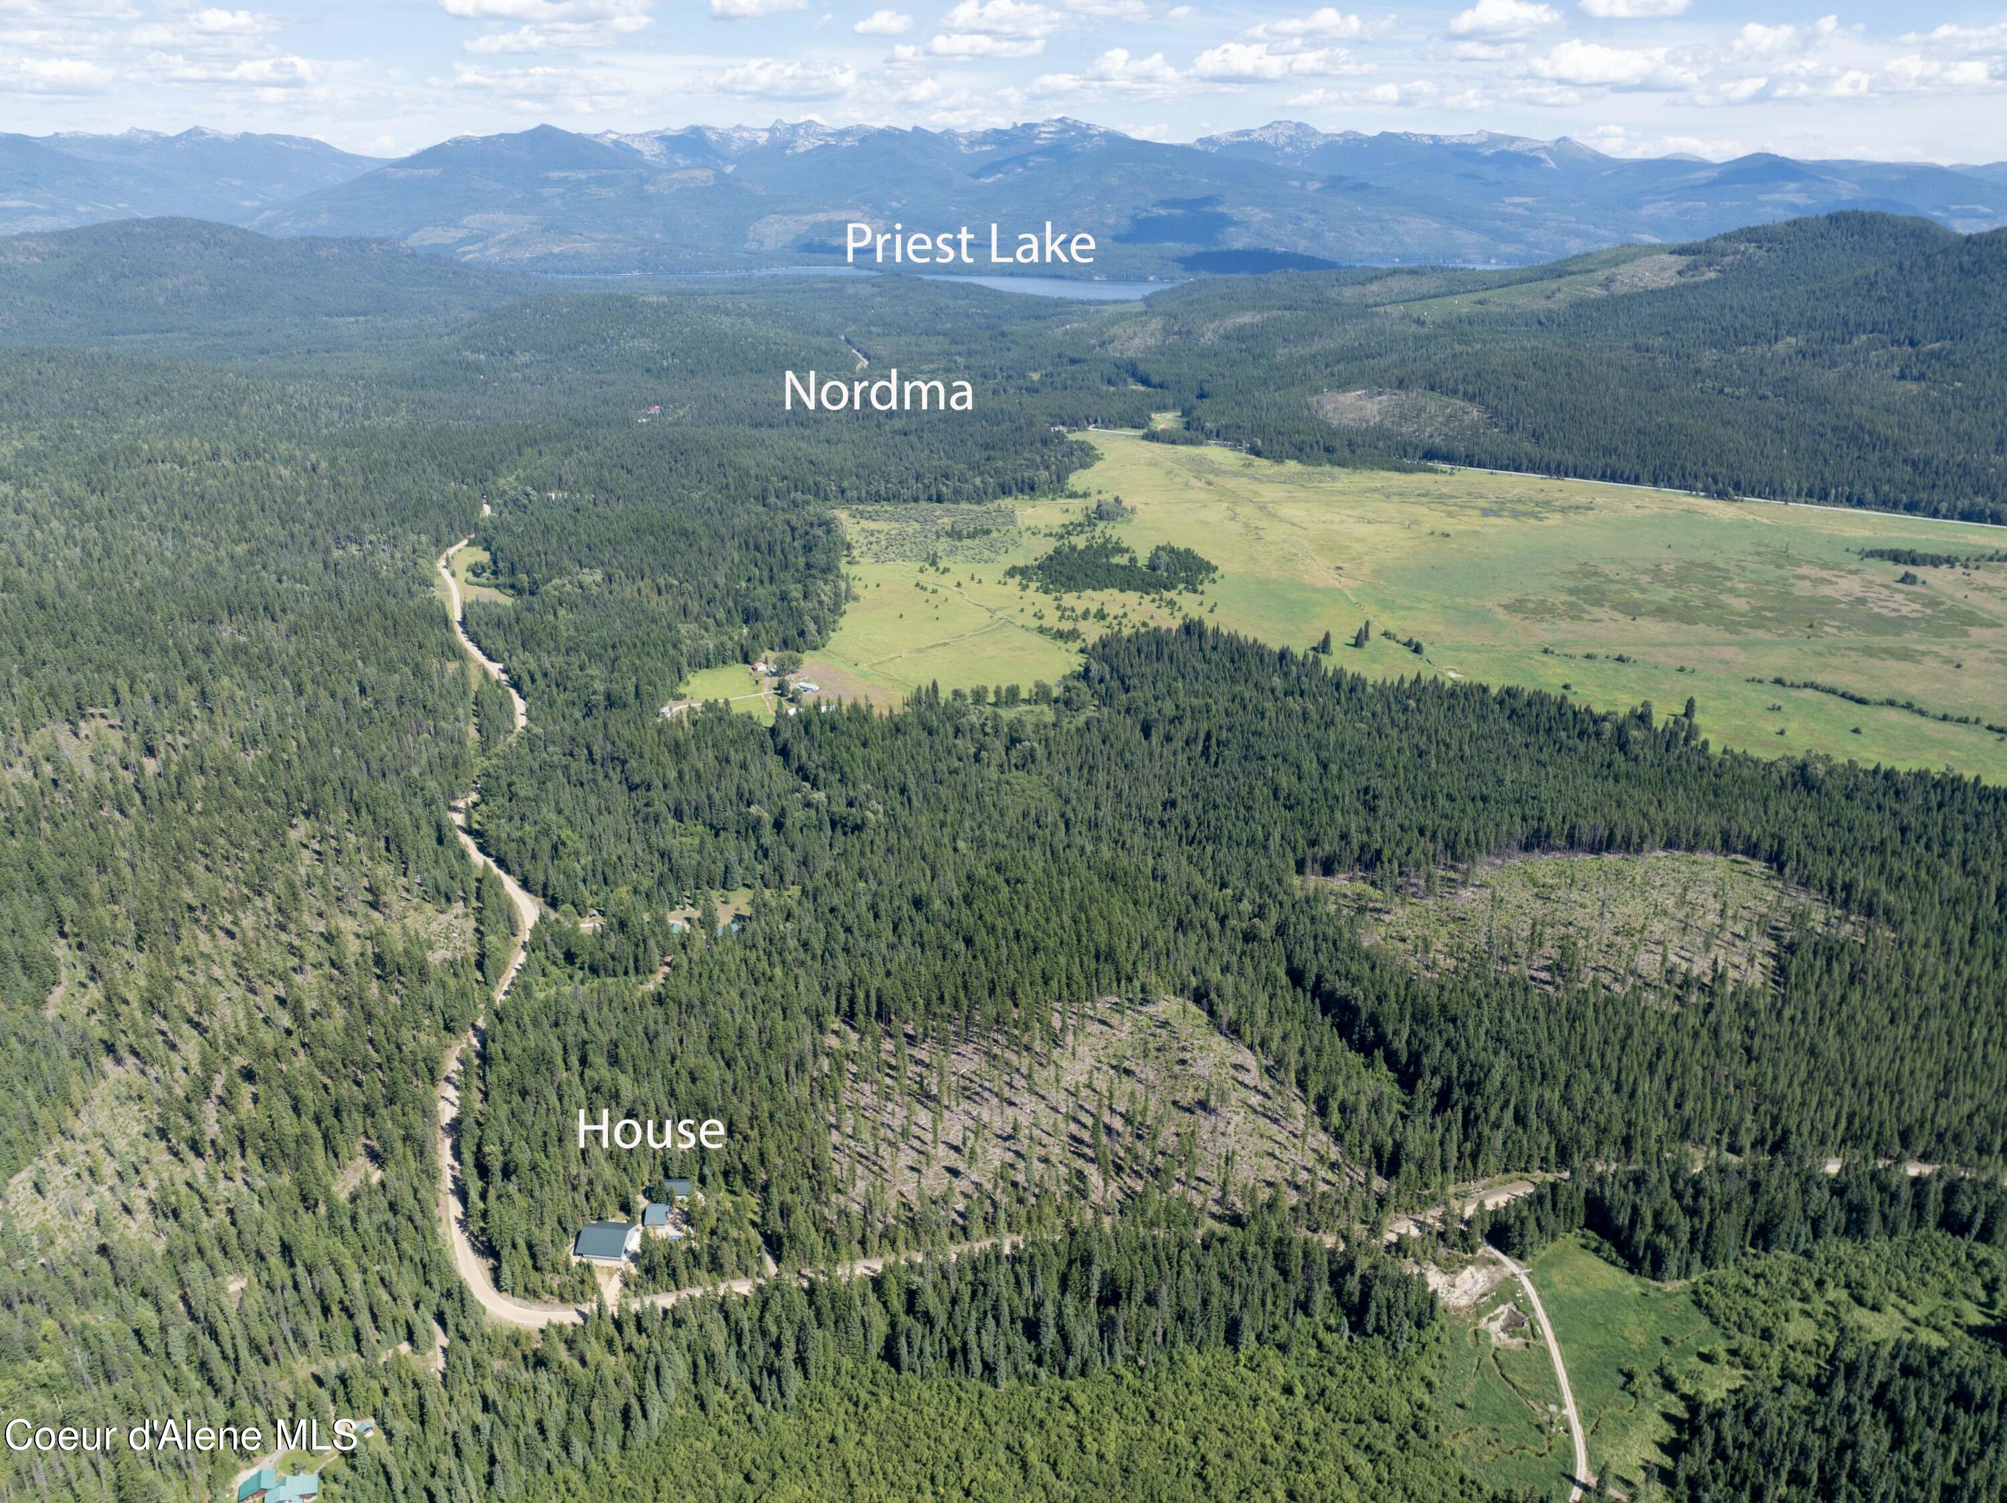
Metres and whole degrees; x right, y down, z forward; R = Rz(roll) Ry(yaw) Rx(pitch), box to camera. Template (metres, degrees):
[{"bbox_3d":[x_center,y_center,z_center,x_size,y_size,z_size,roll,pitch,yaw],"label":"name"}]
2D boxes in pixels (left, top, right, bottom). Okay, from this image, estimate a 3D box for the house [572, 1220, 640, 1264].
[{"bbox_3d":[-156.500,191.200,548.000,18.000,7.500,17.600,2,22,5],"label":"house"}]

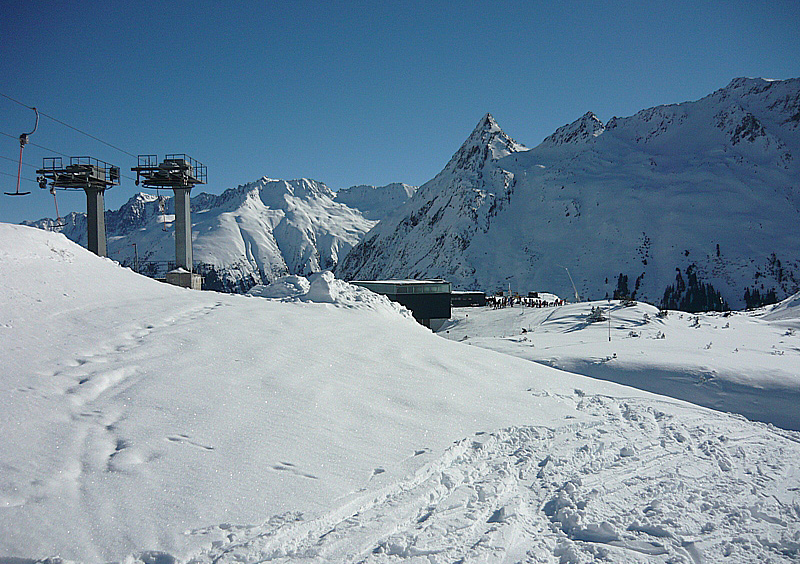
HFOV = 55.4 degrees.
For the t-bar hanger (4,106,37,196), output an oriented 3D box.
[{"bbox_3d":[-15.100,-5.200,30.500,1.200,3.600,0.380,0,3,-3],"label":"t-bar hanger"}]

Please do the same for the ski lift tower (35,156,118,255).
[{"bbox_3d":[-20.800,-3.950,49.500,3.500,8.100,4.600,0,3,-1],"label":"ski lift tower"}]

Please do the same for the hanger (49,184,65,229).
[{"bbox_3d":[-21.300,-4.700,47.500,1.100,2.900,0.350,-6,3,-3],"label":"hanger"}]

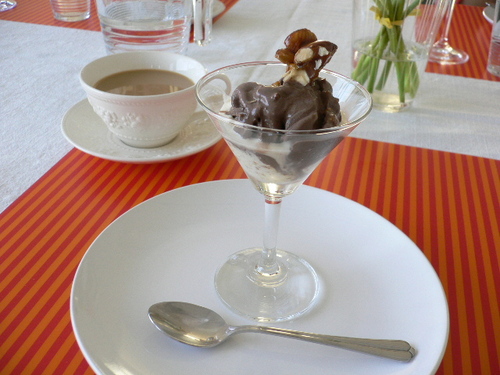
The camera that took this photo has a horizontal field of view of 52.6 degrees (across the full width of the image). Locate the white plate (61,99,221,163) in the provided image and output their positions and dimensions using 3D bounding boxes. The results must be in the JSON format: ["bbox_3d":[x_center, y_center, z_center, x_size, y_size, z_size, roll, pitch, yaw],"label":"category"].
[{"bbox_3d":[-0.097,-0.054,0.491,0.160,0.024,0.160,2,33,-1],"label":"white plate"}]

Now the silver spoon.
[{"bbox_3d":[0.016,0.083,0.284,0.152,0.018,0.031,7,33,6],"label":"silver spoon"}]

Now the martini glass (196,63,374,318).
[{"bbox_3d":[0.014,0.007,0.294,0.090,0.133,0.090,3,33,0],"label":"martini glass"}]

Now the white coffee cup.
[{"bbox_3d":[-0.089,-0.078,0.478,0.129,0.066,0.112,-7,34,-15],"label":"white coffee cup"}]

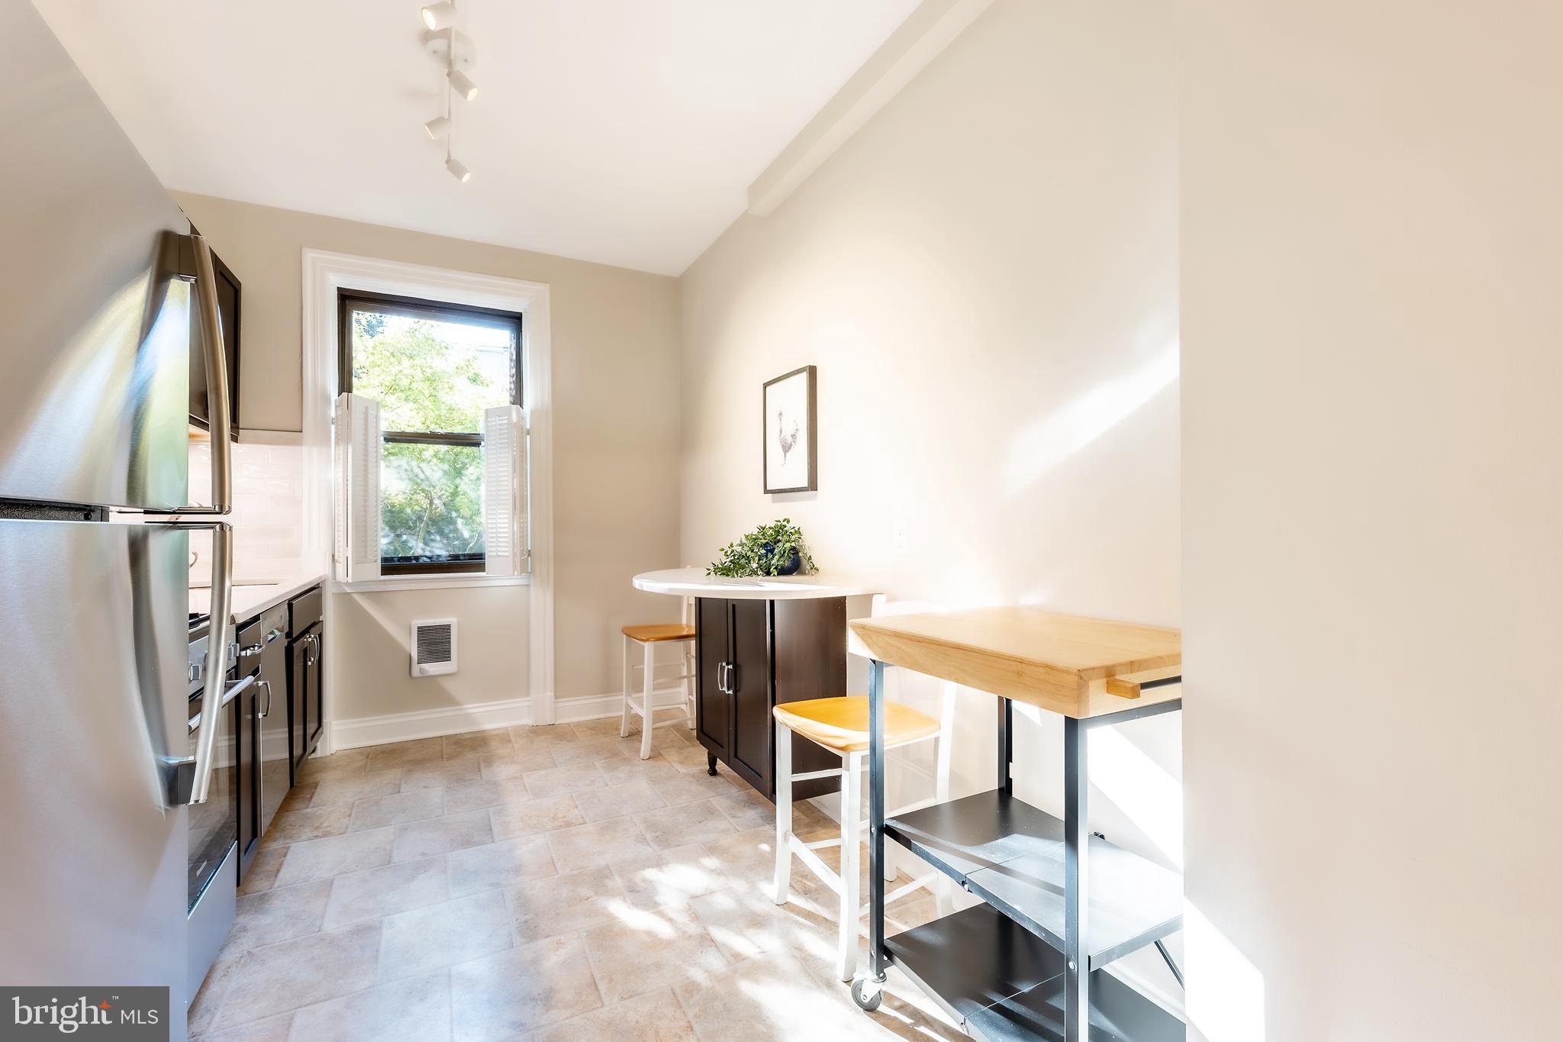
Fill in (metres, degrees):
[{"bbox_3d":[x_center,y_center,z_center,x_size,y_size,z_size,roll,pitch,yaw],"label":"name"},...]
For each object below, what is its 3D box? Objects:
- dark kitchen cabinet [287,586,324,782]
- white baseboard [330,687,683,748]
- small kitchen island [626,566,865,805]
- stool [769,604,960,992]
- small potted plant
[{"bbox_3d":[-2.404,0.752,2.800,0.605,0.875,0.855,0,0,-28],"label":"dark kitchen cabinet"},{"bbox_3d":[-1.460,1.103,3.741,1.870,0.155,0.085,0,0,-28],"label":"white baseboard"},{"bbox_3d":[-0.254,0.709,2.712,0.695,0.940,1.230,0,0,-28],"label":"small kitchen island"},{"bbox_3d":[0.250,0.715,1.929,0.425,0.930,0.425,0,0,-28],"label":"stool"},{"bbox_3d":[-0.093,0.116,2.762,0.335,0.245,0.390,0,0,-28],"label":"small potted plant"}]

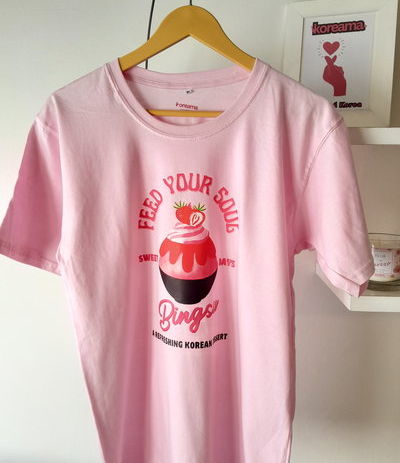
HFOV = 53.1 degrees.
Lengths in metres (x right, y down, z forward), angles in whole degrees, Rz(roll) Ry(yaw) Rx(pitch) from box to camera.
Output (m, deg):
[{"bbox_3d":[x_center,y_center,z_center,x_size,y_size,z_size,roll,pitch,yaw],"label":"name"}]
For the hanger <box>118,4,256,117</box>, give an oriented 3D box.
[{"bbox_3d":[-0.015,-0.262,0.606,0.400,0.168,0.030,-1,11,-3],"label":"hanger"}]

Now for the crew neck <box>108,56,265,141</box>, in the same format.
[{"bbox_3d":[-0.021,-0.205,0.607,0.246,0.122,0.080,-1,11,-3],"label":"crew neck"}]

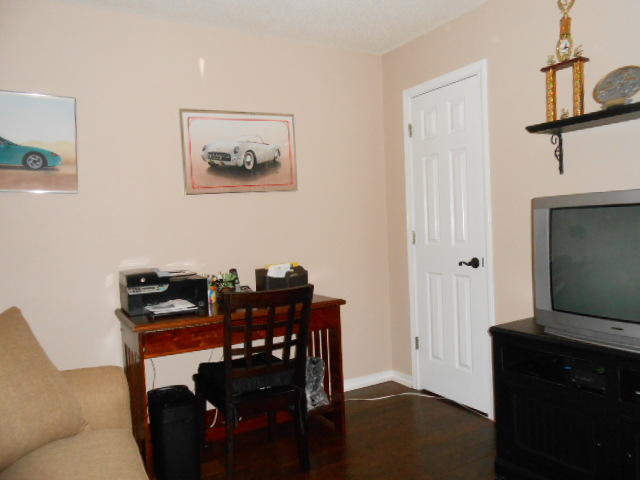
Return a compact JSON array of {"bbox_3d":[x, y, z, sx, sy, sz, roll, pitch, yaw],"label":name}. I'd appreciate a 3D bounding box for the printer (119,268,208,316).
[{"bbox_3d":[-0.830,0.271,2.586,0.410,0.210,0.360,-3,2,-30],"label":"printer"}]

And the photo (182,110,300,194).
[{"bbox_3d":[-0.485,-0.548,3.030,0.738,0.497,0.030,-3,2,-30],"label":"photo"}]

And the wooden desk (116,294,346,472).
[{"bbox_3d":[-0.476,0.747,2.656,1.094,0.775,0.633,-3,2,-30],"label":"wooden desk"}]

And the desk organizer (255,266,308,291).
[{"bbox_3d":[-0.235,0.255,2.987,0.270,0.165,0.190,-3,2,-30],"label":"desk organizer"}]

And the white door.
[{"bbox_3d":[0.817,0.019,3.096,0.060,2.095,0.708,-3,2,-30],"label":"white door"}]

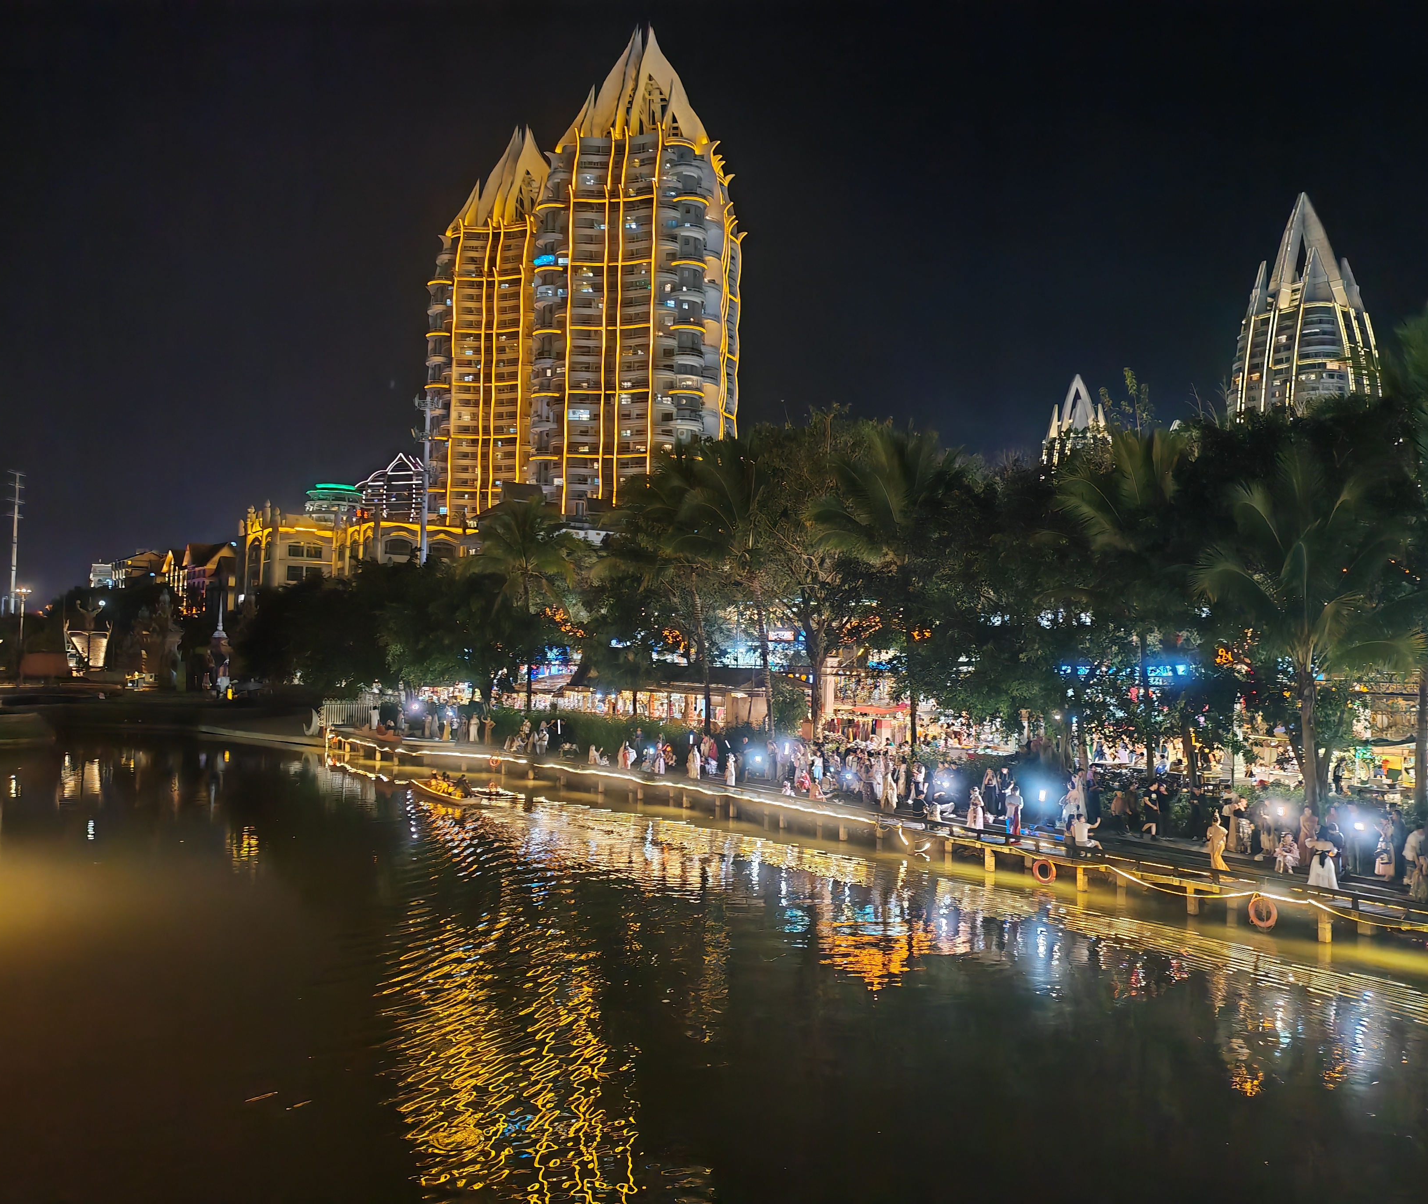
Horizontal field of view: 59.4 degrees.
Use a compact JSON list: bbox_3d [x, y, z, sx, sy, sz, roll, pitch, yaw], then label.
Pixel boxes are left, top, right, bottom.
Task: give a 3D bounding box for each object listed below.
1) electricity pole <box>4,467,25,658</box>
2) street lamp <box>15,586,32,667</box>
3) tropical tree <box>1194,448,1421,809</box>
[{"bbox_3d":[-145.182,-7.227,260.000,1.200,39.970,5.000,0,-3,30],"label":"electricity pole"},{"bbox_3d":[-82.707,3.681,150.000,1.900,11.120,1.400,2,-2,-18],"label":"street lamp"},{"bbox_3d":[19.404,1.532,41.000,7.000,12.042,7.000,1,-3,0],"label":"tropical tree"}]

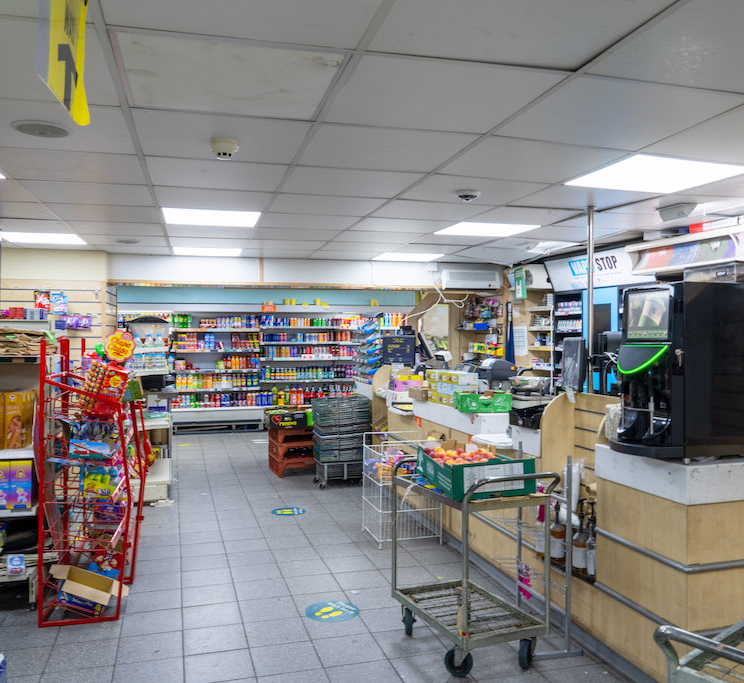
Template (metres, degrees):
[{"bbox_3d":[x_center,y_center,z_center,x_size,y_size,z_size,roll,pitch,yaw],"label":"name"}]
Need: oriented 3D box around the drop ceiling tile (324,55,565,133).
[{"bbox_3d":[0.186,-0.731,2.030,0.595,0.025,0.595,0,1,-14],"label":"drop ceiling tile"}]

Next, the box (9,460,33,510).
[{"bbox_3d":[-1.948,0.792,3.823,0.108,0.263,0.110,0,1,-15],"label":"box"}]

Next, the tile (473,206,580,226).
[{"bbox_3d":[0.918,-0.757,4.070,0.595,0.025,0.595,0,1,-14],"label":"tile"}]

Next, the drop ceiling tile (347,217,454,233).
[{"bbox_3d":[0.203,-0.768,4.500,0.595,0.025,0.595,0,1,-14],"label":"drop ceiling tile"}]

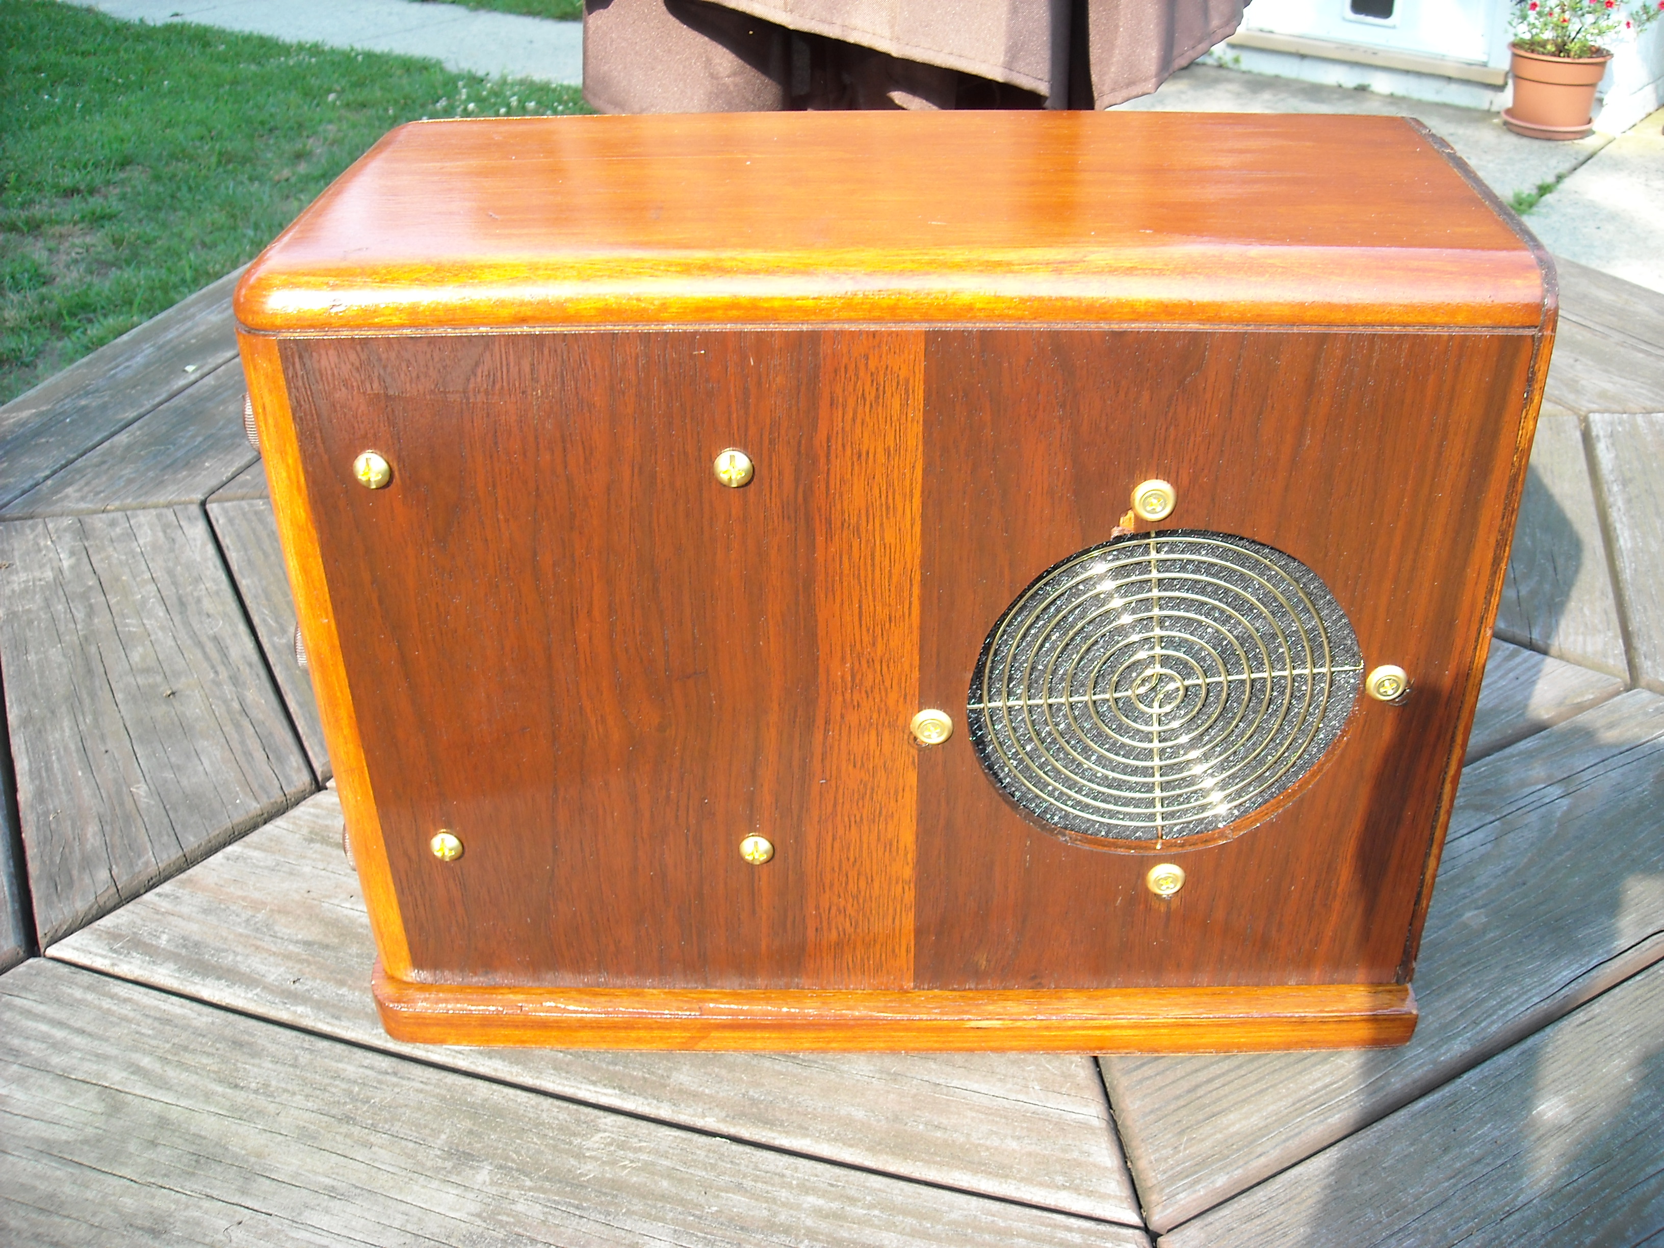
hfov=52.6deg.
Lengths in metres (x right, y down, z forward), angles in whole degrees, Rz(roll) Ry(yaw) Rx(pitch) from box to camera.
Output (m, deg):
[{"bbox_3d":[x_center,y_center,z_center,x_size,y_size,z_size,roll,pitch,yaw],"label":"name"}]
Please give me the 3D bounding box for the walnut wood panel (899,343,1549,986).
[{"bbox_3d":[0.123,0.024,0.577,0.184,0.265,0.012,0,32,2],"label":"walnut wood panel"}]

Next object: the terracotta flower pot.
[{"bbox_3d":[1.796,-1.330,4.191,0.240,0.188,0.240,-1,32,1],"label":"terracotta flower pot"}]

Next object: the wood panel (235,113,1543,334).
[{"bbox_3d":[0.016,-0.141,0.571,0.392,0.022,0.168,0,32,2],"label":"wood panel"}]

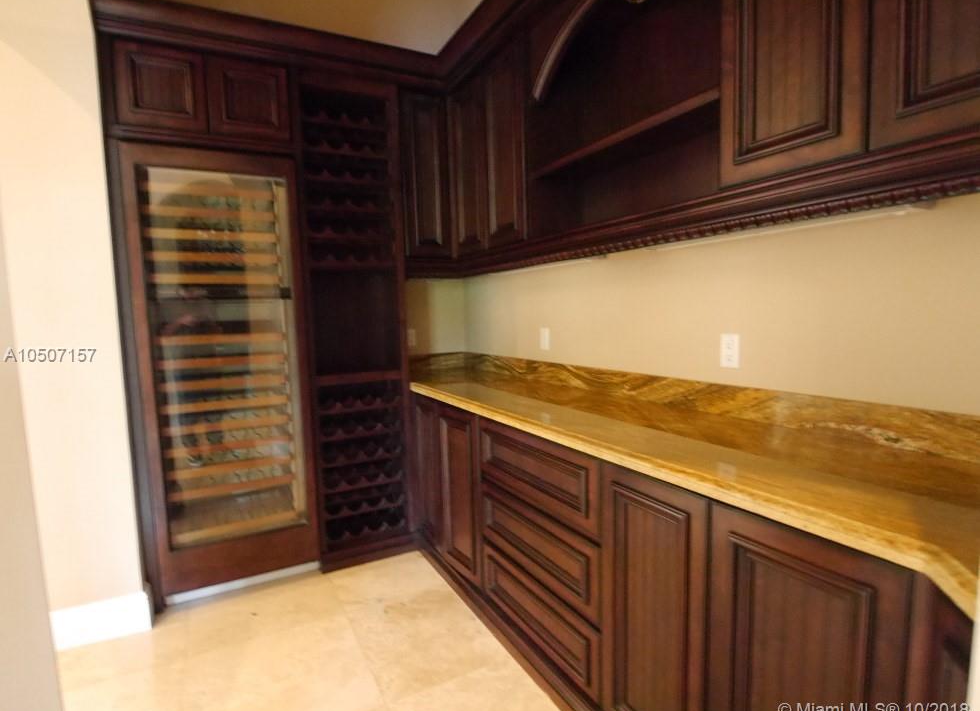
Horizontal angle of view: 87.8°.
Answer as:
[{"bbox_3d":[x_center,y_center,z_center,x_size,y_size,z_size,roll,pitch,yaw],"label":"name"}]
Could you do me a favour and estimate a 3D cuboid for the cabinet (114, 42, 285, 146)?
[{"bbox_3d":[-1.403,-1.193,2.545,0.696,0.358,0.600,-4,5,-28],"label":"cabinet"}]

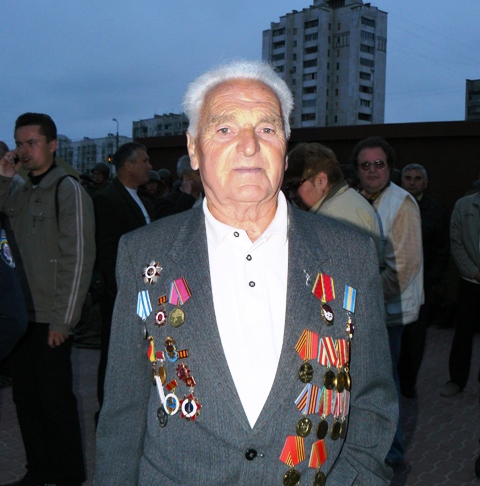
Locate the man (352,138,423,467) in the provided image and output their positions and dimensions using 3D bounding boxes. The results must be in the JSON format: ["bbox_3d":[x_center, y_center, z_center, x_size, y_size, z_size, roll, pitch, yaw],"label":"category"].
[{"bbox_3d":[0.701,0.329,3.537,0.580,1.780,0.420,4,3,37],"label":"man"}]

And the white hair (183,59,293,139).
[{"bbox_3d":[-0.005,-0.238,1.175,0.193,0.160,0.200,1,3,-12],"label":"white hair"}]

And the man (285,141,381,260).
[{"bbox_3d":[0.344,0.430,2.480,0.460,1.660,0.530,2,3,0],"label":"man"}]

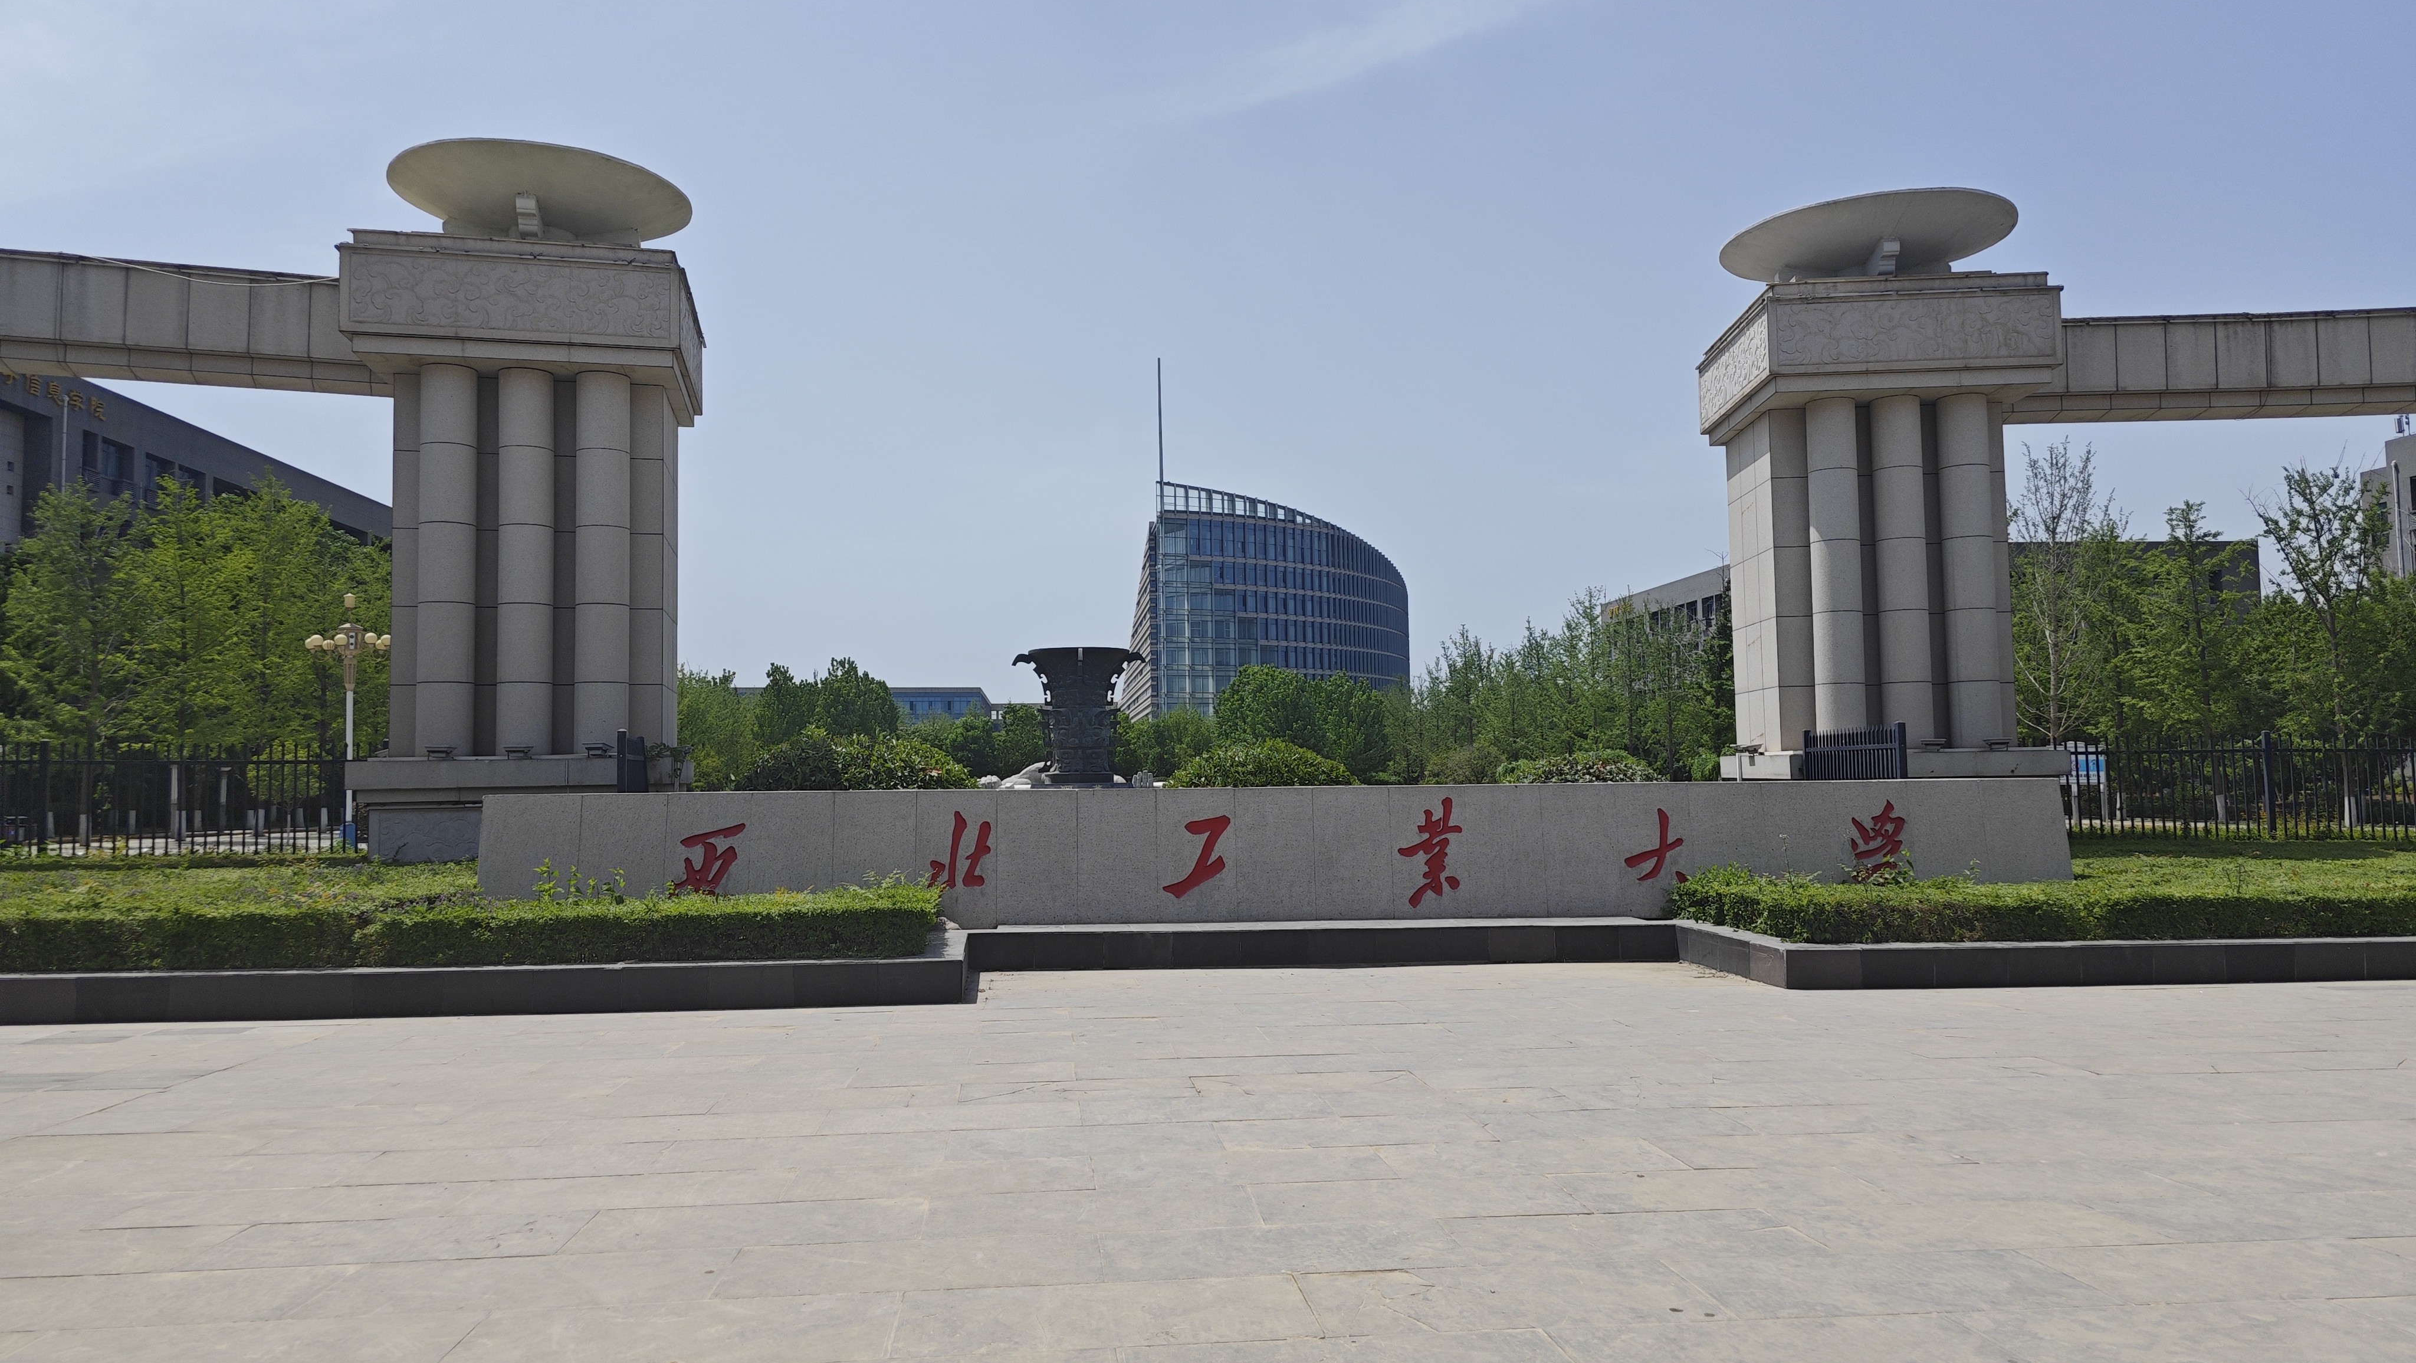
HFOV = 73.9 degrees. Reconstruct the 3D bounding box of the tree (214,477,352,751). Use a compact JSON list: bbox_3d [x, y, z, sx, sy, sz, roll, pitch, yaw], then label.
[{"bbox_3d":[-27.862,-0.773,48.046,3.900,10.926,3.900,0,-3,-6],"label":"tree"}]

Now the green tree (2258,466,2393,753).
[{"bbox_3d":[24.689,-1.169,35.500,3.100,7.376,3.100,-1,-3,-6],"label":"green tree"}]

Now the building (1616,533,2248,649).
[{"bbox_3d":[49.625,-0.143,117.430,30.300,15.125,36.800,-1,-3,-6],"label":"building"}]

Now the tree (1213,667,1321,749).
[{"bbox_3d":[1.926,1.926,52.000,3.600,4.761,3.500,-1,-3,-6],"label":"tree"}]

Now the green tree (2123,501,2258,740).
[{"bbox_3d":[23.830,-0.492,38.786,3.300,7.790,3.300,-3,-4,32],"label":"green tree"}]

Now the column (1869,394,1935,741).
[{"bbox_3d":[8.758,-1.419,20.258,0.575,4.347,0.575,-1,-3,3],"label":"column"}]

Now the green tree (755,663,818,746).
[{"bbox_3d":[-19.349,2.622,73.952,3.500,6.913,3.500,0,-3,-6],"label":"green tree"}]

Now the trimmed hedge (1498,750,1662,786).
[{"bbox_3d":[6.514,2.099,27.951,2.900,1.800,2.700,-2,-3,13],"label":"trimmed hedge"}]

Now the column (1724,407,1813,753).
[{"bbox_3d":[9.700,-1.583,27.303,0.780,5.560,2.600,-1,-3,5],"label":"column"}]

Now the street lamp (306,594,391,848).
[{"bbox_3d":[-19.794,0.949,36.997,1.850,6.016,1.850,0,-3,-6],"label":"street lamp"}]

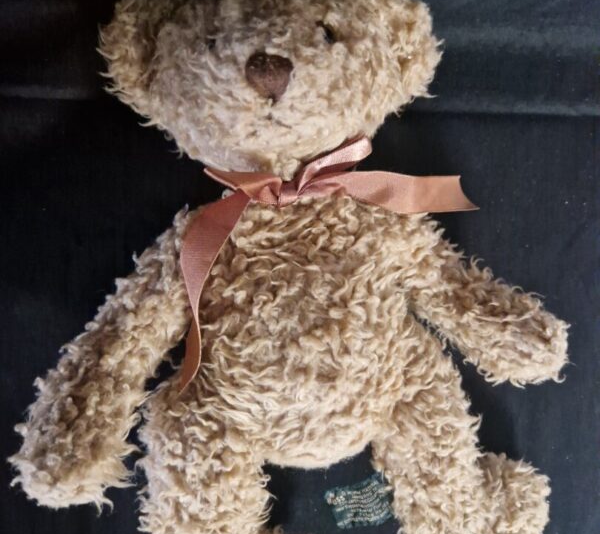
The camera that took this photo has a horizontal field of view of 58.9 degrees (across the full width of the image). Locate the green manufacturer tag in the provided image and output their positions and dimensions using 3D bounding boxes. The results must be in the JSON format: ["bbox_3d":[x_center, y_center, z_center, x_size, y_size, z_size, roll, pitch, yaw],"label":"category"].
[{"bbox_3d":[0.041,0.163,0.370,0.043,0.006,0.028,-16,78,-3],"label":"green manufacturer tag"}]

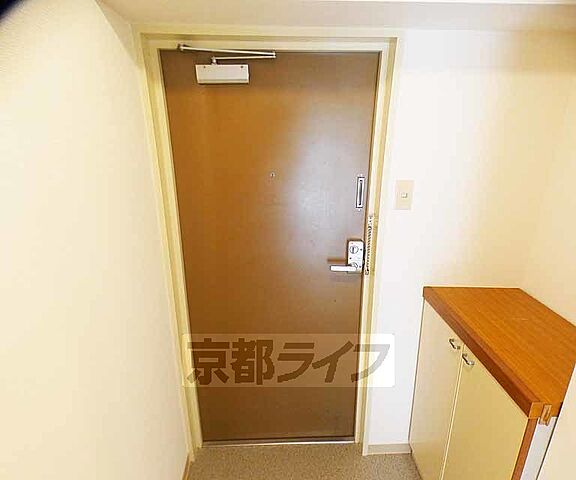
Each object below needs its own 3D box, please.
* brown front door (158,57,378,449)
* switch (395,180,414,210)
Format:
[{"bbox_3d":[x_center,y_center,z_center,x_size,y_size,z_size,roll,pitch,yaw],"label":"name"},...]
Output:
[{"bbox_3d":[-0.057,0.191,1.642,0.838,1.930,0.043,-1,18,-2],"label":"brown front door"},{"bbox_3d":[0.472,-0.181,1.404,0.070,0.120,0.012,-1,18,-1],"label":"switch"}]

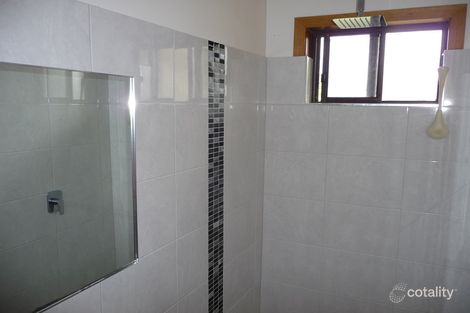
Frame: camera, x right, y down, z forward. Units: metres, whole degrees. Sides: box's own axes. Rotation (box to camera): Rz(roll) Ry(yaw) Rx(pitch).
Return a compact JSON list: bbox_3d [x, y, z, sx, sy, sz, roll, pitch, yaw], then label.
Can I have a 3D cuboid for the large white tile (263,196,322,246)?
[{"bbox_3d":[0.387,0.420,2.447,0.418,0.300,0.012,4,8,27],"label":"large white tile"}]

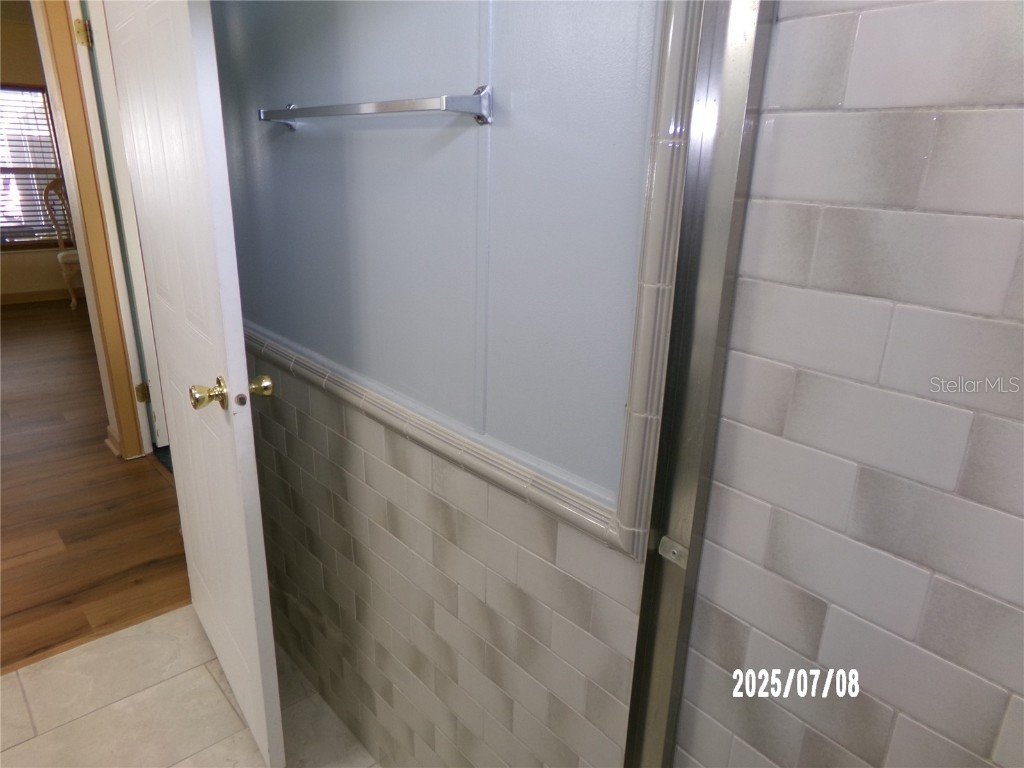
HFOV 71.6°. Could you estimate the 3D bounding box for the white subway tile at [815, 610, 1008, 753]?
[{"bbox_3d":[0.374,0.277,0.670,0.009,0.076,0.153,-14,24,-37],"label":"white subway tile"}]

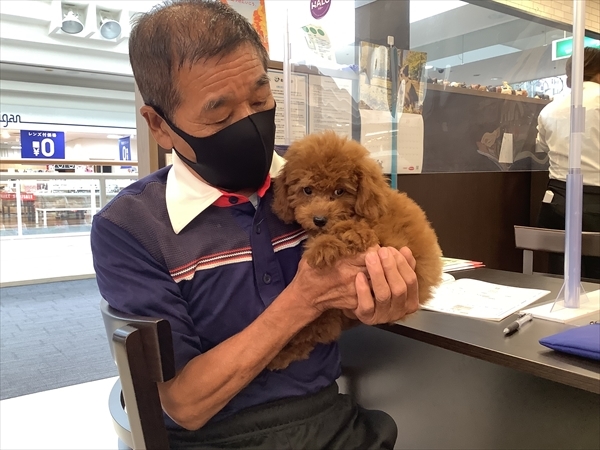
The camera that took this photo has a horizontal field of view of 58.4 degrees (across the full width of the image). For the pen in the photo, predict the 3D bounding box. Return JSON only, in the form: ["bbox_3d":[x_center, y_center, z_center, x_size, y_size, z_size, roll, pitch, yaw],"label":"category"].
[{"bbox_3d":[0.359,0.161,0.880,0.016,0.014,0.140,3,6,40],"label":"pen"}]

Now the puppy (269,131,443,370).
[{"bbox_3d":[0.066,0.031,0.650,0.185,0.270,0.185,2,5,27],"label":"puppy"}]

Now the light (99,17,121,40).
[{"bbox_3d":[-2.730,-2.830,7.700,0.290,0.280,0.280,-3,5,-27],"label":"light"}]

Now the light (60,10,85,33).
[{"bbox_3d":[-3.112,-2.770,7.350,0.300,0.290,0.280,-3,5,-27],"label":"light"}]

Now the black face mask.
[{"bbox_3d":[-0.092,-0.107,0.729,0.138,0.110,0.115,-28,39,-36],"label":"black face mask"}]

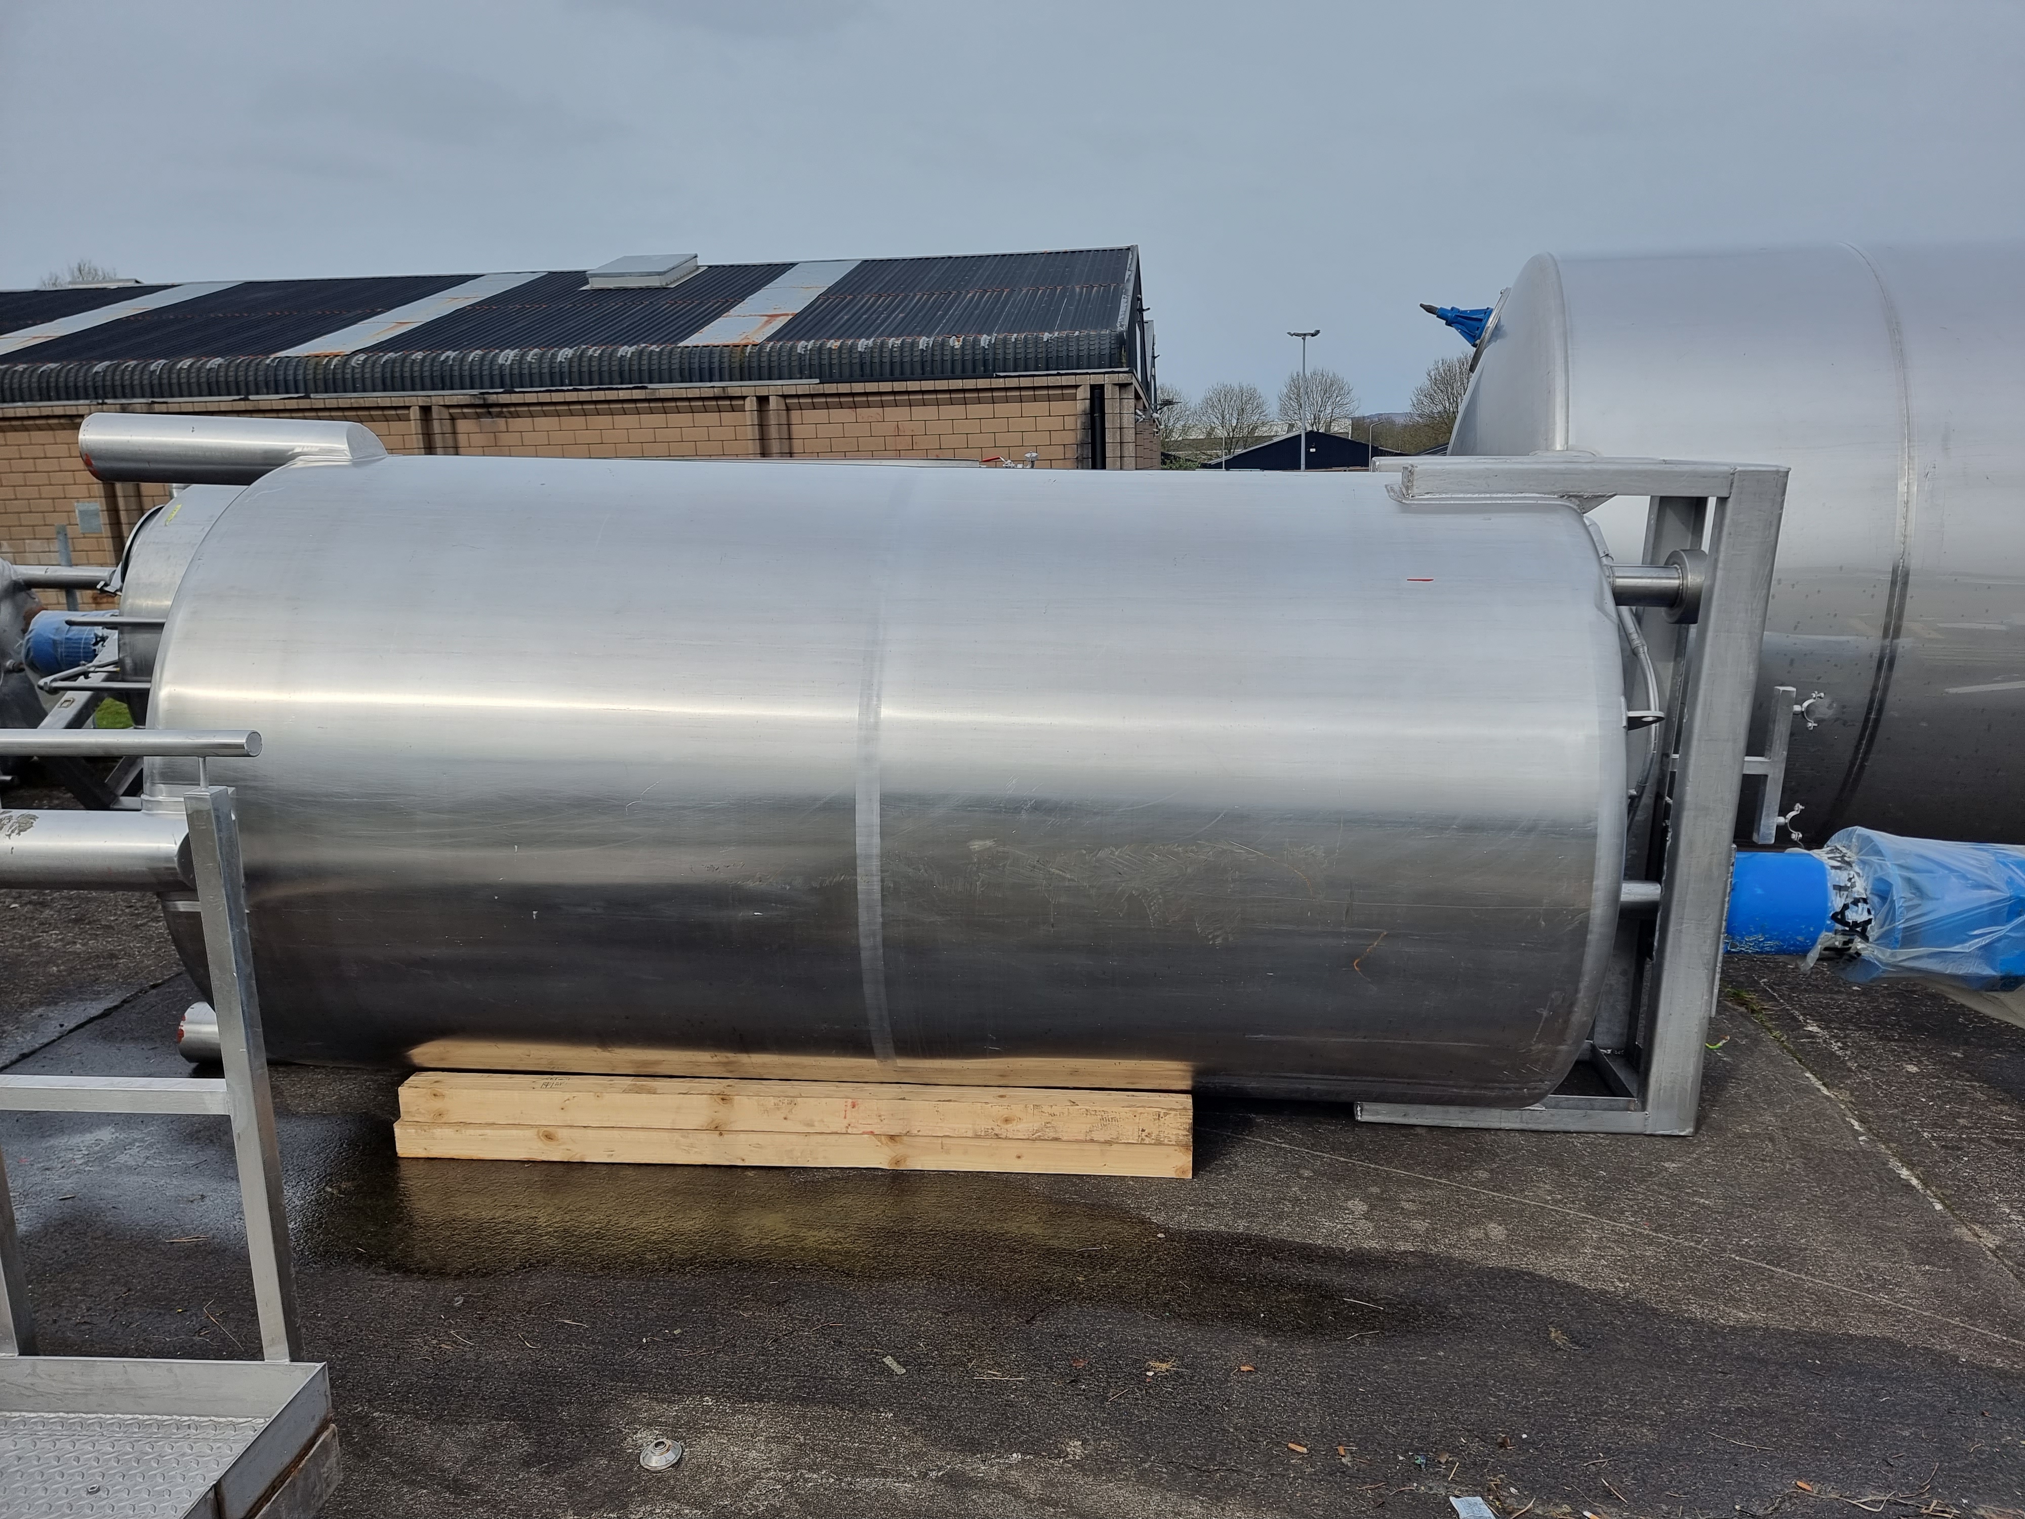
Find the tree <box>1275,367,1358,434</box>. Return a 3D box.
[{"bbox_3d":[28.148,-30.304,129.590,7.600,11.540,7.400,1,12,12],"label":"tree"}]

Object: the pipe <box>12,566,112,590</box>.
[{"bbox_3d":[-5.954,-1.140,8.800,0.660,0.142,0.142,-1,12,4],"label":"pipe"}]

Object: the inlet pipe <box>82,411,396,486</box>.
[{"bbox_3d":[-1.968,-0.792,3.596,0.760,0.170,0.170,1,12,3],"label":"inlet pipe"}]

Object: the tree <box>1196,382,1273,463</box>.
[{"bbox_3d":[20.547,-29.520,129.716,7.000,10.330,7.000,0,12,9],"label":"tree"}]

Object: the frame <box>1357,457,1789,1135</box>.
[{"bbox_3d":[1.333,0.087,3.582,0.860,1.650,0.430,1,12,3],"label":"frame"}]

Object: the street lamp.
[{"bbox_3d":[16.492,-19.374,79.589,1.850,9.550,0.500,1,12,11],"label":"street lamp"}]

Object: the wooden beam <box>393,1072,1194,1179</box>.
[{"bbox_3d":[-0.565,0.913,3.516,2.020,0.180,0.110,0,12,6],"label":"wooden beam"}]

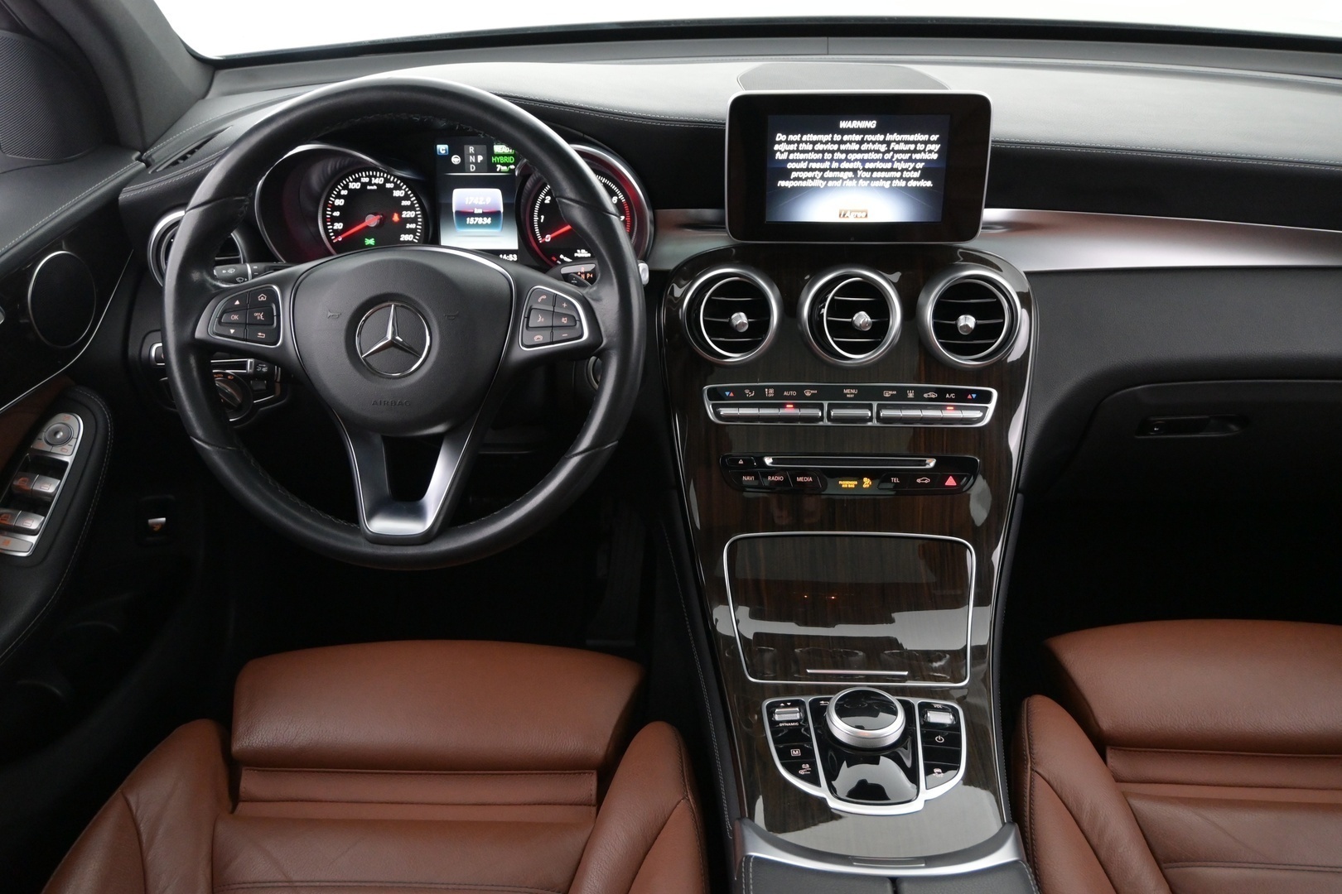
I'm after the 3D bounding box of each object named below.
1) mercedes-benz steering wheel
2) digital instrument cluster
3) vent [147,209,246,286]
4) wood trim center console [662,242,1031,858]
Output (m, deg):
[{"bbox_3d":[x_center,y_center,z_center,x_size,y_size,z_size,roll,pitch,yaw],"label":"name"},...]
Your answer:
[{"bbox_3d":[-0.204,-0.091,0.921,0.372,0.372,0.090,0,7,2],"label":"mercedes-benz steering wheel"},{"bbox_3d":[-0.195,-0.224,1.112,0.360,0.140,0.090,0,14,2],"label":"digital instrument cluster"},{"bbox_3d":[-0.428,-0.174,1.086,0.089,0.089,0.045,-4,19,-5],"label":"vent"},{"bbox_3d":[0.157,0.076,1.017,0.335,0.121,0.514,0,71,2],"label":"wood trim center console"}]

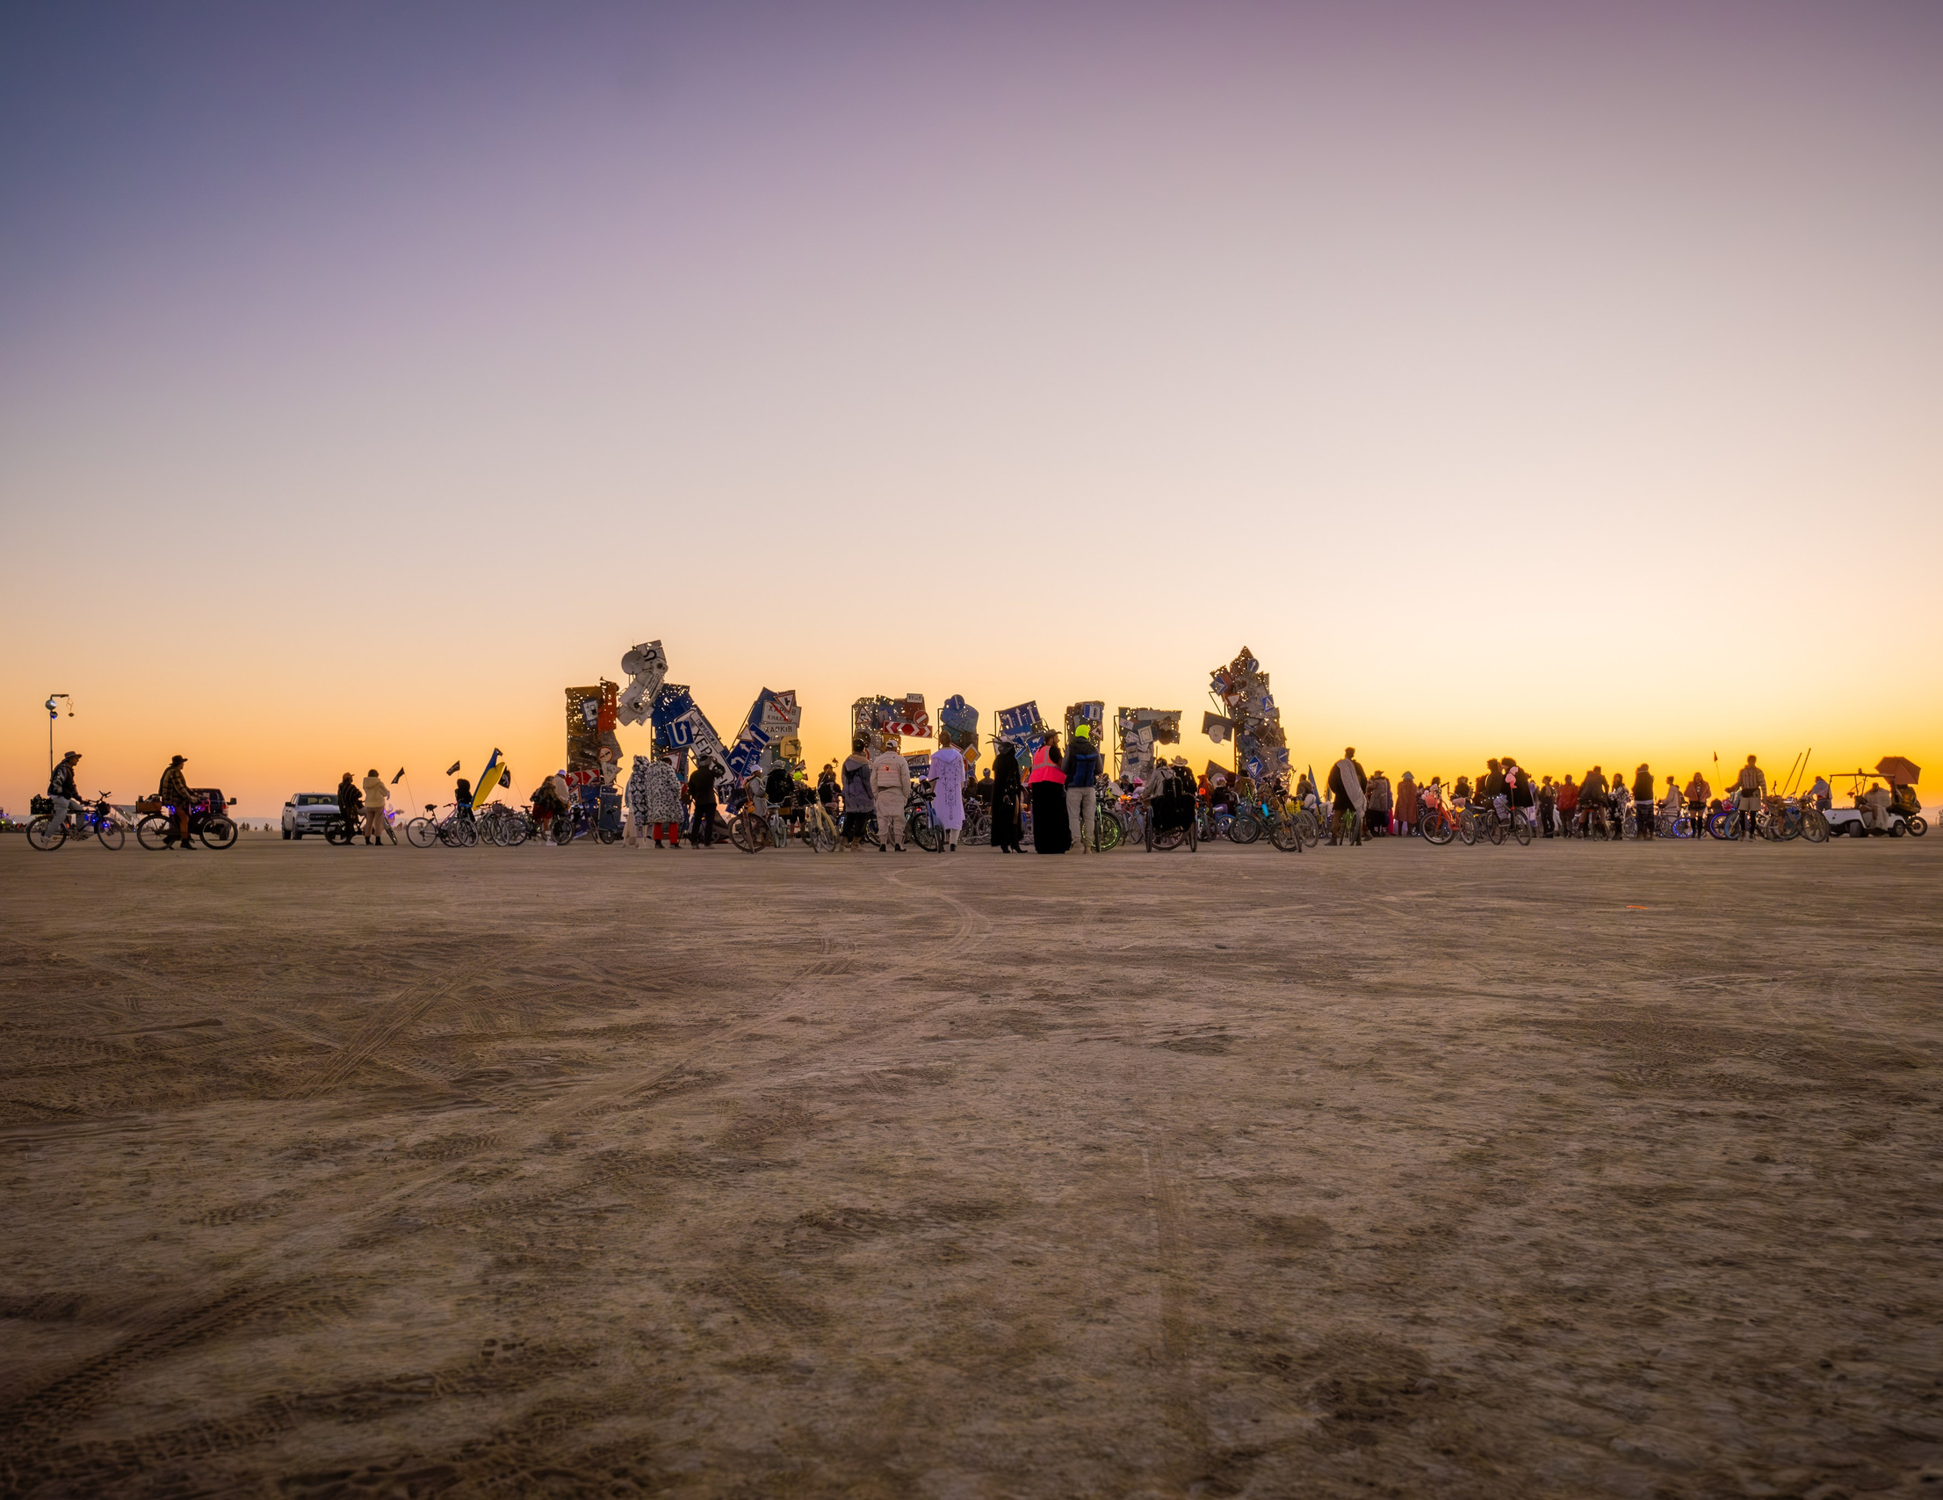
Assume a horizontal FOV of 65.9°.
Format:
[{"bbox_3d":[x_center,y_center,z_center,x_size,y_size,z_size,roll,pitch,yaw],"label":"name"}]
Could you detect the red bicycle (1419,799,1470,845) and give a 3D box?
[{"bbox_3d":[10.163,1.555,32.000,0.620,1.080,1.720,1,-3,-22],"label":"red bicycle"}]

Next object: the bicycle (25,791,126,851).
[{"bbox_3d":[-17.452,1.395,29.200,1.780,1.140,0.600,1,-3,-28],"label":"bicycle"}]

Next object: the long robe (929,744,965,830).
[{"bbox_3d":[-0.362,0.577,22.900,0.530,1.290,0.360,0,-3,3],"label":"long robe"}]

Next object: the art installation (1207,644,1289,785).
[{"bbox_3d":[13.659,-0.491,74.000,4.600,9.330,1.200,1,-3,-27],"label":"art installation"}]

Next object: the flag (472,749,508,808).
[{"bbox_3d":[-11.239,0.676,35.000,0.850,1.350,0.300,1,-3,-18],"label":"flag"}]

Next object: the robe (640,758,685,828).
[{"bbox_3d":[-5.862,0.818,28.500,0.780,1.330,0.500,-1,-3,9],"label":"robe"}]

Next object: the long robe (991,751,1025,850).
[{"bbox_3d":[0.554,0.738,22.500,0.500,1.500,0.430,-2,-3,30],"label":"long robe"}]

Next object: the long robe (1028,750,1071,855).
[{"bbox_3d":[1.165,0.738,22.100,0.600,1.560,0.470,-2,-4,34],"label":"long robe"}]

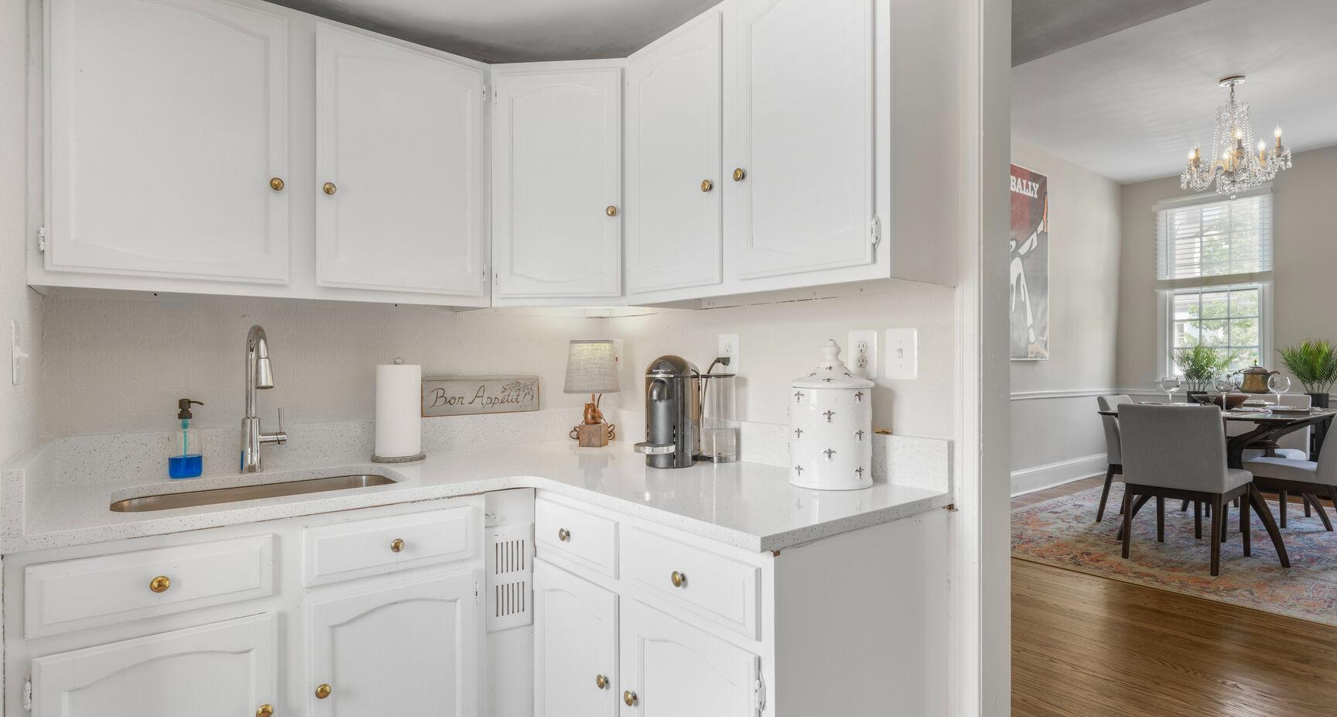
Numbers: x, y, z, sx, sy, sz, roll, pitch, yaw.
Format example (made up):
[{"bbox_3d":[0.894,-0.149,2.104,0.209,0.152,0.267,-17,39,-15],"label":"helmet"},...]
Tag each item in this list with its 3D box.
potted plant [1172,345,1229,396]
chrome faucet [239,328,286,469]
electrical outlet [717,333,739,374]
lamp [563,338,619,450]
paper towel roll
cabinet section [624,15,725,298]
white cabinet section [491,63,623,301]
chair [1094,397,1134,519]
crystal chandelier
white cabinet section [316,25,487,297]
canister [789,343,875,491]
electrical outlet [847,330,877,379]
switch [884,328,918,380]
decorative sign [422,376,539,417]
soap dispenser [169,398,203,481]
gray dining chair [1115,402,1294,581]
[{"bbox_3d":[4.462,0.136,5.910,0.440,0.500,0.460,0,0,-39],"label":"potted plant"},{"bbox_3d":[-1.068,0.111,1.891,0.113,0.400,0.248,0,0,-39],"label":"chrome faucet"},{"bbox_3d":[0.184,-0.013,2.184,0.012,0.124,0.082,0,0,-39],"label":"electrical outlet"},{"bbox_3d":[-0.267,0.122,2.500,0.200,0.375,0.200,0,0,0],"label":"lamp"},{"bbox_3d":[-0.832,0.166,2.173,0.140,0.290,0.140,0,0,-39],"label":"paper towel roll"},{"bbox_3d":[0.105,-0.536,2.042,0.250,0.689,0.421,0,0,-39],"label":"cabinet section"},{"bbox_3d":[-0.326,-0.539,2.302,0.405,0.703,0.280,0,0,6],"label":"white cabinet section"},{"bbox_3d":[3.053,0.636,4.401,0.435,0.810,0.575,0,0,-39],"label":"chair"},{"bbox_3d":[3.386,-1.315,4.220,0.510,0.715,0.510,0,0,-39],"label":"crystal chandelier"},{"bbox_3d":[-0.830,-0.543,2.119,0.471,0.699,0.250,0,0,-39],"label":"white cabinet section"},{"bbox_3d":[0.409,0.132,1.773,0.206,0.359,0.206,0,0,0],"label":"canister"},{"bbox_3d":[0.511,-0.010,1.862,0.009,0.125,0.082,0,0,-39],"label":"electrical outlet"},{"bbox_3d":[0.583,-0.011,1.770,0.014,0.125,0.082,0,0,-39],"label":"switch"},{"bbox_3d":[-0.643,0.128,2.445,0.425,0.128,0.022,0,0,-39],"label":"decorative sign"},{"bbox_3d":[-1.262,0.208,1.855,0.086,0.206,0.073,0,0,-17],"label":"soap dispenser"},{"bbox_3d":[2.787,0.667,3.803,0.630,0.820,0.455,0,0,-39],"label":"gray dining chair"}]

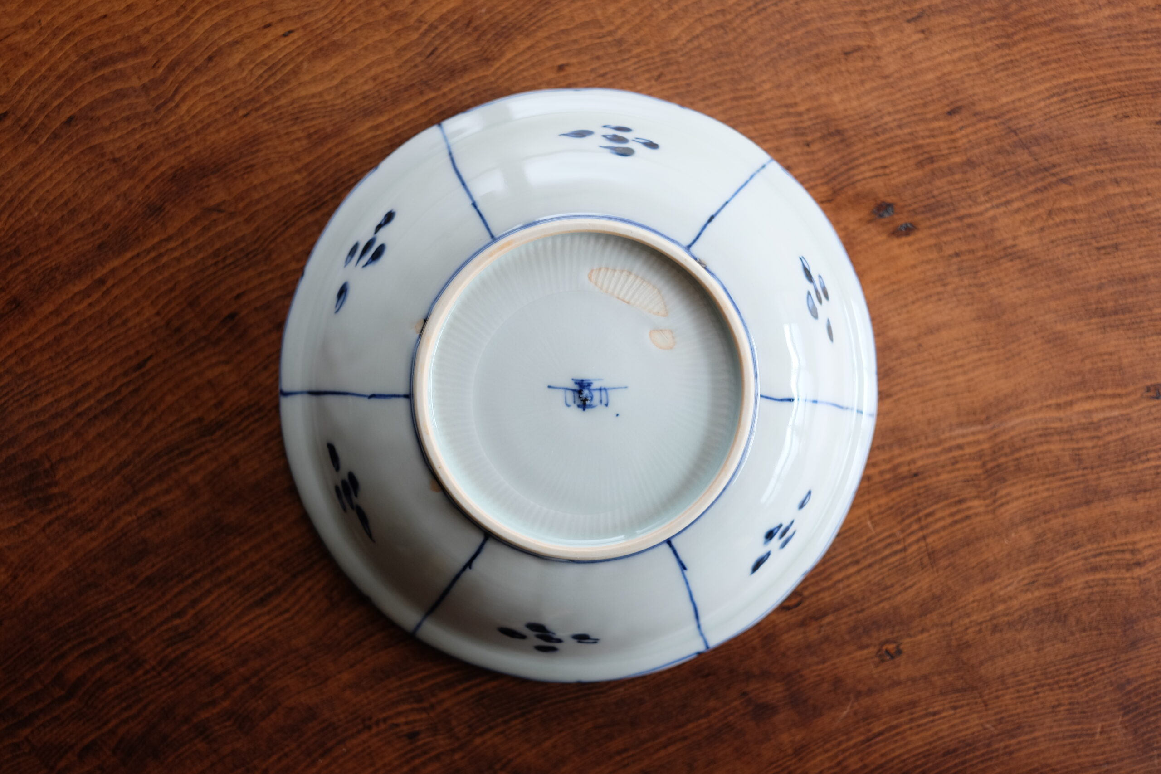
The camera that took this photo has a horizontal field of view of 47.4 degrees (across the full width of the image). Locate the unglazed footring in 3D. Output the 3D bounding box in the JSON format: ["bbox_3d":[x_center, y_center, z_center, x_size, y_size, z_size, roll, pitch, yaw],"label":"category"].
[{"bbox_3d":[0.001,0.000,0.333,0.086,0.010,0.086,0,91,-2],"label":"unglazed footring"}]

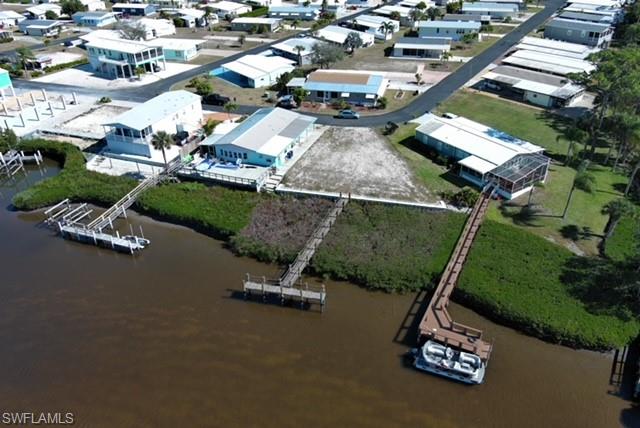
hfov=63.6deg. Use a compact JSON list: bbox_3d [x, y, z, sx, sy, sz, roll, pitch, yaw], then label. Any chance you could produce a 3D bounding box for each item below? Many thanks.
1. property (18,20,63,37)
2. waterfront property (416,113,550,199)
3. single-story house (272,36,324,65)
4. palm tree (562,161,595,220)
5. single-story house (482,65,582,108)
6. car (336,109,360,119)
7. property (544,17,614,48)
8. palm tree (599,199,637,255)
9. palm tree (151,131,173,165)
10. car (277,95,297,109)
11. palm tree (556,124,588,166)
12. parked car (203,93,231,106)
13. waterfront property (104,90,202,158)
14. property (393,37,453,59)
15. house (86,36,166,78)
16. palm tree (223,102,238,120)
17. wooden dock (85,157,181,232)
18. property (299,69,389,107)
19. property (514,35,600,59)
[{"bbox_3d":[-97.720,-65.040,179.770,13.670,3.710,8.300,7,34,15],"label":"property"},{"bbox_3d":[26.169,-11.378,88.030,14.800,4.000,25.900,-22,38,-30],"label":"waterfront property"},{"bbox_3d":[-6.039,-46.029,145.896,9.000,4.000,15.000,-22,36,-32],"label":"single-story house"},{"bbox_3d":[35.200,-2.914,70.522,3.200,8.200,3.300,0,32,0],"label":"palm tree"},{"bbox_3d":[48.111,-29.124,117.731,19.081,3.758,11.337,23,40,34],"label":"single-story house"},{"bbox_3d":[6.021,-20.201,103.302,4.400,1.500,1.800,4,30,9],"label":"car"},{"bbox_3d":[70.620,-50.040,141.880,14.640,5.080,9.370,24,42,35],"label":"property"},{"bbox_3d":[35.003,0.709,61.314,4.300,6.400,4.300,-1,30,0],"label":"palm tree"},{"bbox_3d":[-27.362,-11.192,89.571,3.500,6.100,3.500,11,34,19],"label":"palm tree"},{"bbox_3d":[-6.780,-24.570,112.040,1.950,1.750,4.700,9,35,18],"label":"car"},{"bbox_3d":[39.566,-10.859,80.609,4.800,7.000,4.800,-1,30,0],"label":"palm tree"},{"bbox_3d":[-23.070,-25.360,114.390,6.100,1.950,2.050,8,35,17],"label":"parked car"},{"bbox_3d":[-32.052,-18.149,100.566,9.540,6.424,19.196,11,34,19],"label":"waterfront property"},{"bbox_3d":[29.884,-48.525,149.489,14.562,3.698,11.286,9,33,16],"label":"property"},{"bbox_3d":[-53.560,-43.104,140.520,20.831,7.222,10.440,19,37,29],"label":"house"},{"bbox_3d":[-18.310,-21.000,105.650,3.120,3.710,3.120,2,33,8],"label":"palm tree"},{"bbox_3d":[-26.457,-2.828,77.368,1.800,2.600,22.700,10,33,15],"label":"wooden dock"},{"bbox_3d":[5.636,-28.231,115.378,16.600,3.600,13.200,5,32,7],"label":"property"},{"bbox_3d":[68.130,-47.230,149.610,21.030,3.300,12.490,27,42,37],"label":"property"}]

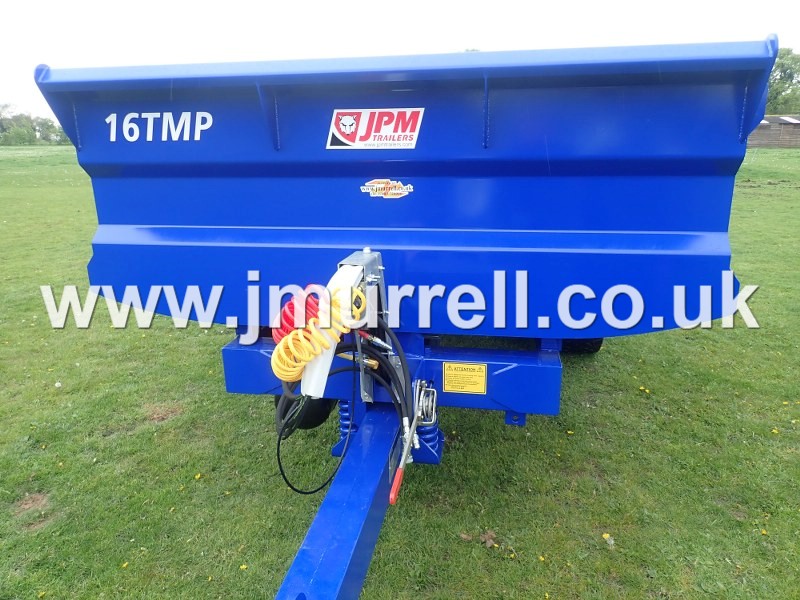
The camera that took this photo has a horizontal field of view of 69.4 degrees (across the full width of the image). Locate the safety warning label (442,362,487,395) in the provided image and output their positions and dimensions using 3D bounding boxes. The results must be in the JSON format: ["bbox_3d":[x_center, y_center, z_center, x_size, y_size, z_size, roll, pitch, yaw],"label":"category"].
[{"bbox_3d":[0.259,0.313,2.292,0.170,0.126,0.005,2,15,10],"label":"safety warning label"}]

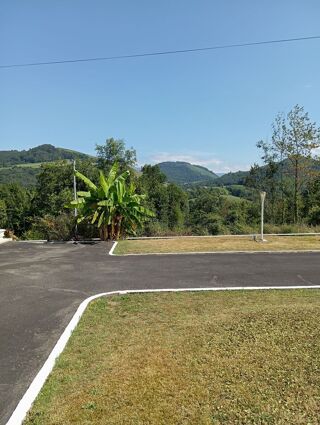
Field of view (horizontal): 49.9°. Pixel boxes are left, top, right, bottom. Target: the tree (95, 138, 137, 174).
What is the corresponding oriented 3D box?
[{"bbox_3d":[-3.070,-2.300,24.000,3.300,6.000,3.200,-1,3,0],"label":"tree"}]

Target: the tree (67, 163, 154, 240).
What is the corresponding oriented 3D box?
[{"bbox_3d":[-1.770,-0.380,12.200,3.100,2.700,2.800,-1,3,0],"label":"tree"}]

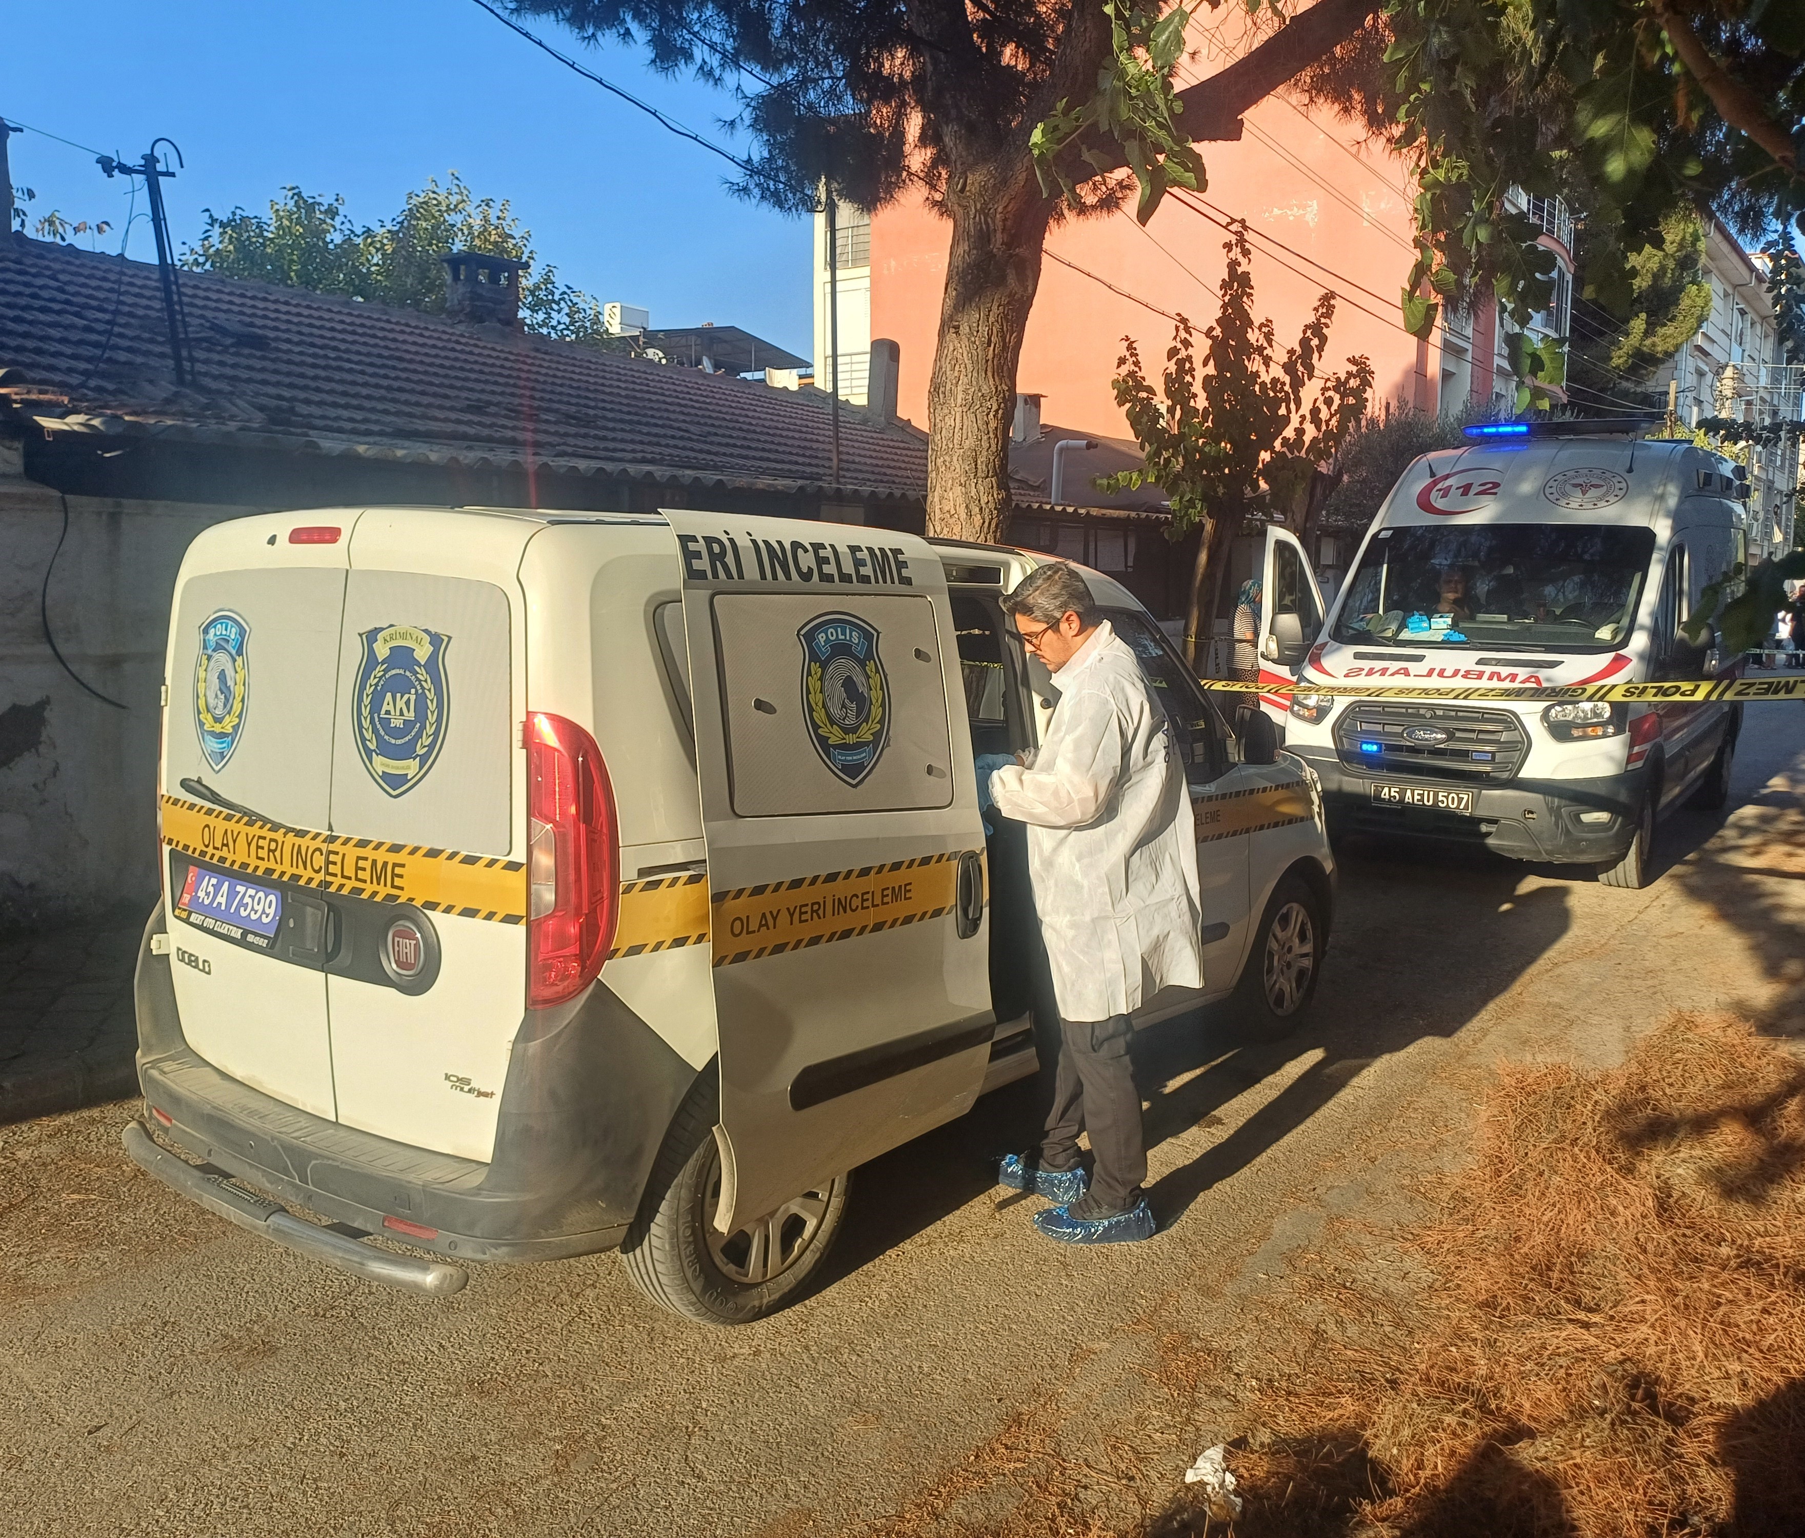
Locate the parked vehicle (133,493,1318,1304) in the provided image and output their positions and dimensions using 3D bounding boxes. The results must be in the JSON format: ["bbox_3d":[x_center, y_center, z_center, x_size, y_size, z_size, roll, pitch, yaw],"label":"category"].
[{"bbox_3d":[-0.040,0.144,4.870,1.900,1.850,4.390,6,9,38],"label":"parked vehicle"}]

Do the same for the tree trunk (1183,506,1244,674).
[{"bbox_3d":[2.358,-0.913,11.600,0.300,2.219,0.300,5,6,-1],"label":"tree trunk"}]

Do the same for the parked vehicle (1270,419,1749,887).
[{"bbox_3d":[4.550,-0.941,10.460,2.180,2.760,5.980,6,9,35],"label":"parked vehicle"}]

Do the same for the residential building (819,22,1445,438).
[{"bbox_3d":[7.391,-9.814,34.670,14.100,14.500,12.500,6,9,37],"label":"residential building"}]

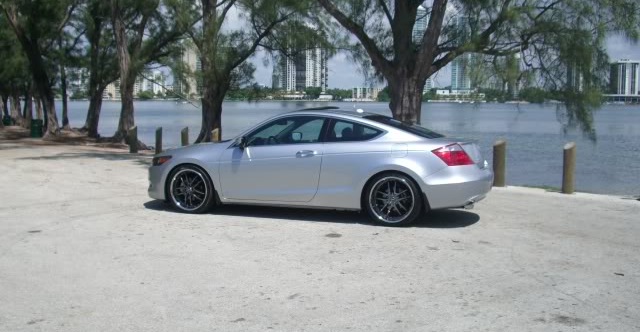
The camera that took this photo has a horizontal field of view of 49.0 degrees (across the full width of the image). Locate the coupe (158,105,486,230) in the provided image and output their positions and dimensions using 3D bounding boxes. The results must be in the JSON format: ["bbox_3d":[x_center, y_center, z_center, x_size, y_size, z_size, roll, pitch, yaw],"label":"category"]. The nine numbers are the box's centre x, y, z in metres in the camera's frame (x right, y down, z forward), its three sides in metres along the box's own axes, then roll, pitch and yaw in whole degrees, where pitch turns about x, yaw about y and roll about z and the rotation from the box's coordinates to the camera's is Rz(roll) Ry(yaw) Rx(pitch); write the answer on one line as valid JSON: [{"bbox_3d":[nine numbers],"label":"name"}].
[{"bbox_3d":[-0.058,-0.088,9.746,4.850,1.430,1.850,2,6,18],"label":"coupe"}]

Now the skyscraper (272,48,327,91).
[{"bbox_3d":[-28.378,-139.710,1022.500,79.704,66.894,45.000,0,5,0],"label":"skyscraper"}]

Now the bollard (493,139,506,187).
[{"bbox_3d":[3.220,-0.054,12.528,0.205,0.838,0.205,0,5,0],"label":"bollard"}]

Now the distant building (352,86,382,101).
[{"bbox_3d":[68.451,-104.478,1012.500,42.699,19.926,25.000,0,5,0],"label":"distant building"}]

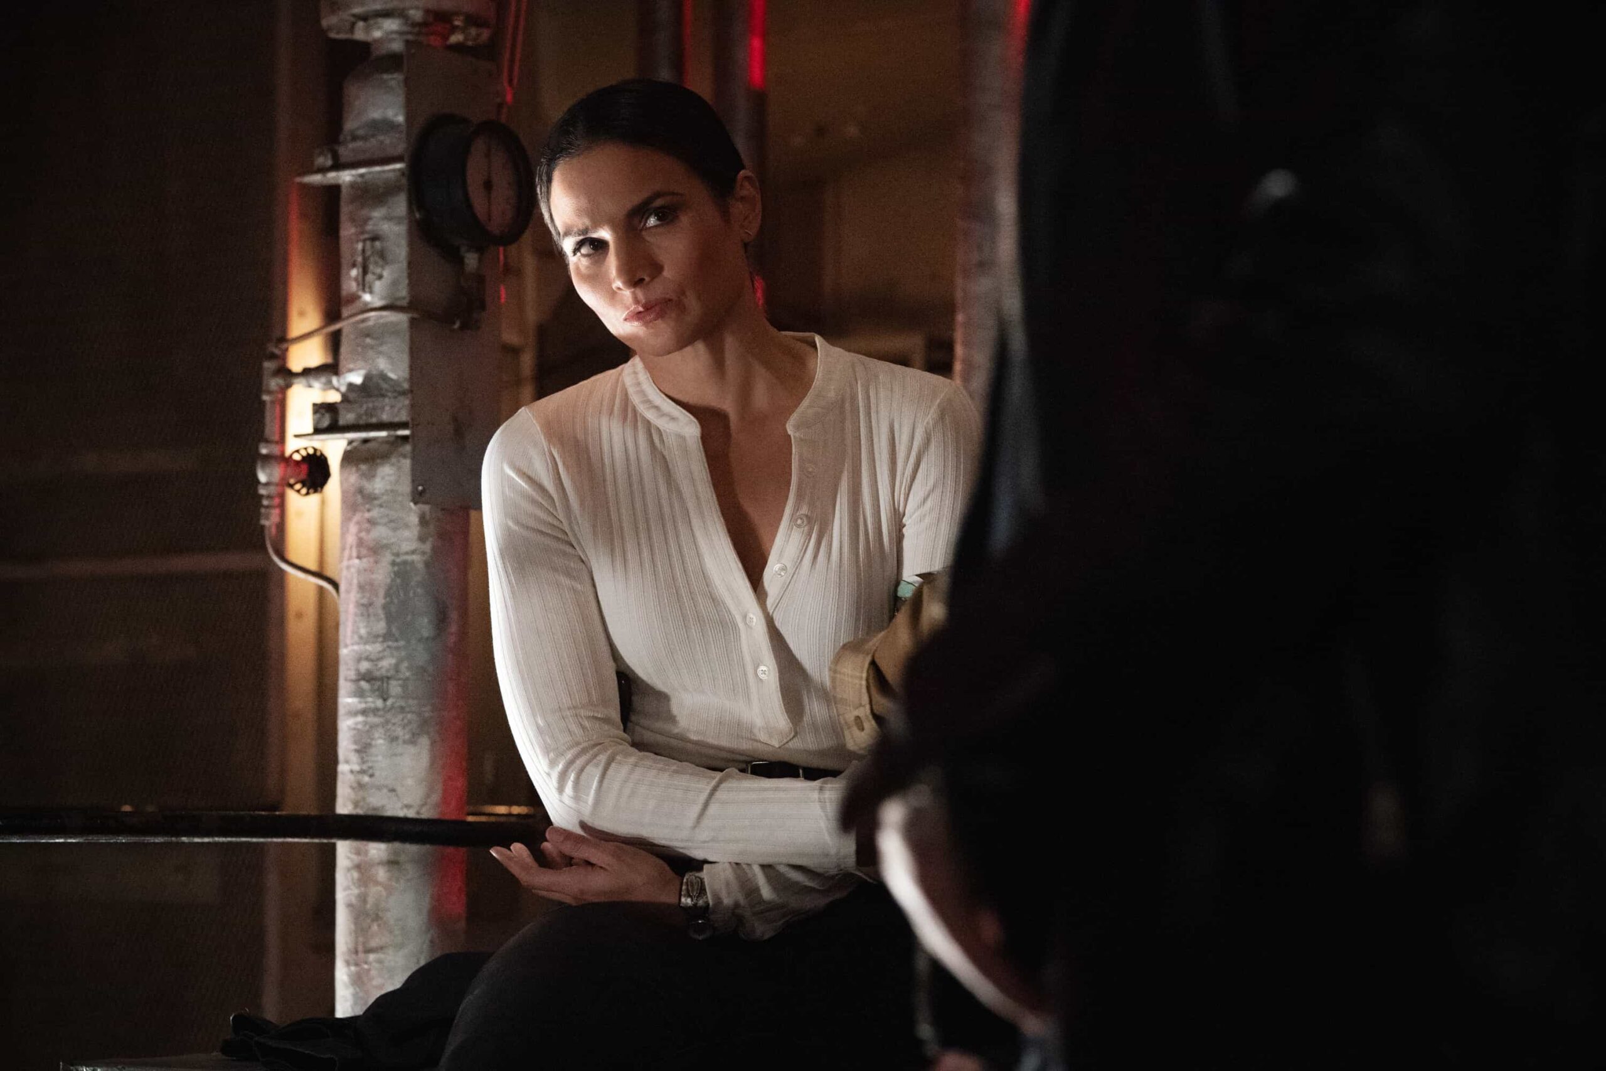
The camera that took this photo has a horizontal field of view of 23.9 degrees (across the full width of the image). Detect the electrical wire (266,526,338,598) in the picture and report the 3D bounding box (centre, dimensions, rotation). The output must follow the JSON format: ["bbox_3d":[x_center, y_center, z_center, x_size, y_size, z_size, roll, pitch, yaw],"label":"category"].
[{"bbox_3d":[-0.488,0.026,3.690,0.074,0.072,0.035,0,-3,10],"label":"electrical wire"}]

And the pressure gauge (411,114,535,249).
[{"bbox_3d":[-0.309,-0.333,3.600,0.062,0.134,0.134,-2,-4,34],"label":"pressure gauge"}]

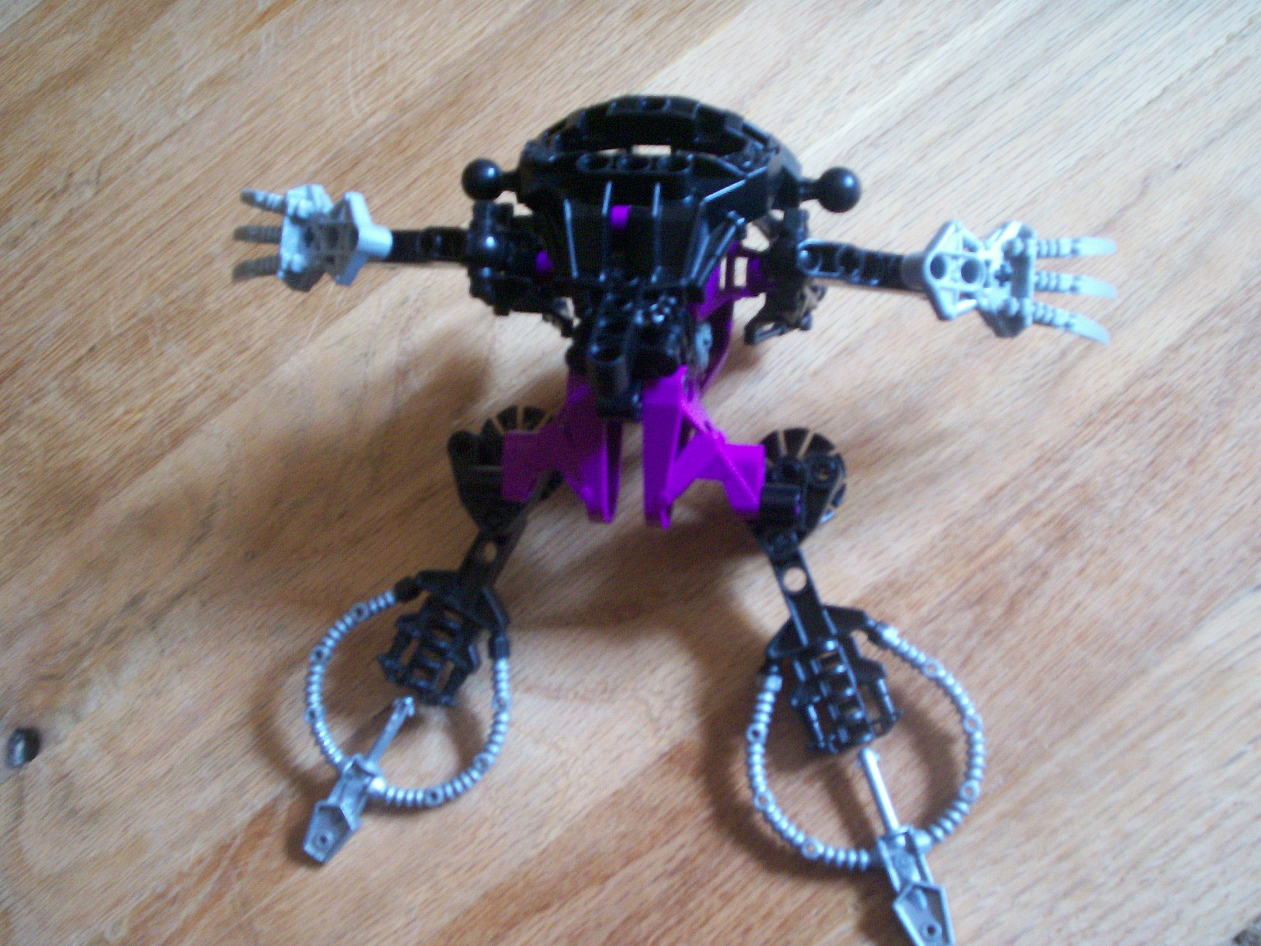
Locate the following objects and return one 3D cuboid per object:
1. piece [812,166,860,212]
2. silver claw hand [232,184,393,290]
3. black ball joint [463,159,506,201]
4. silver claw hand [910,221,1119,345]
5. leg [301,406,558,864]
[{"bbox_3d":[0.045,-0.062,0.288,0.011,0.010,0.010,4,72,14],"label":"piece"},{"bbox_3d":[-0.078,-0.058,0.320,0.048,0.015,0.026,8,74,30],"label":"silver claw hand"},{"bbox_3d":[-0.034,-0.069,0.309,0.011,0.010,0.010,4,72,14],"label":"black ball joint"},{"bbox_3d":[0.083,-0.042,0.290,0.048,0.015,0.026,3,75,-12],"label":"silver claw hand"},{"bbox_3d":[-0.049,0.039,0.314,0.053,0.038,0.117,23,77,19],"label":"leg"}]

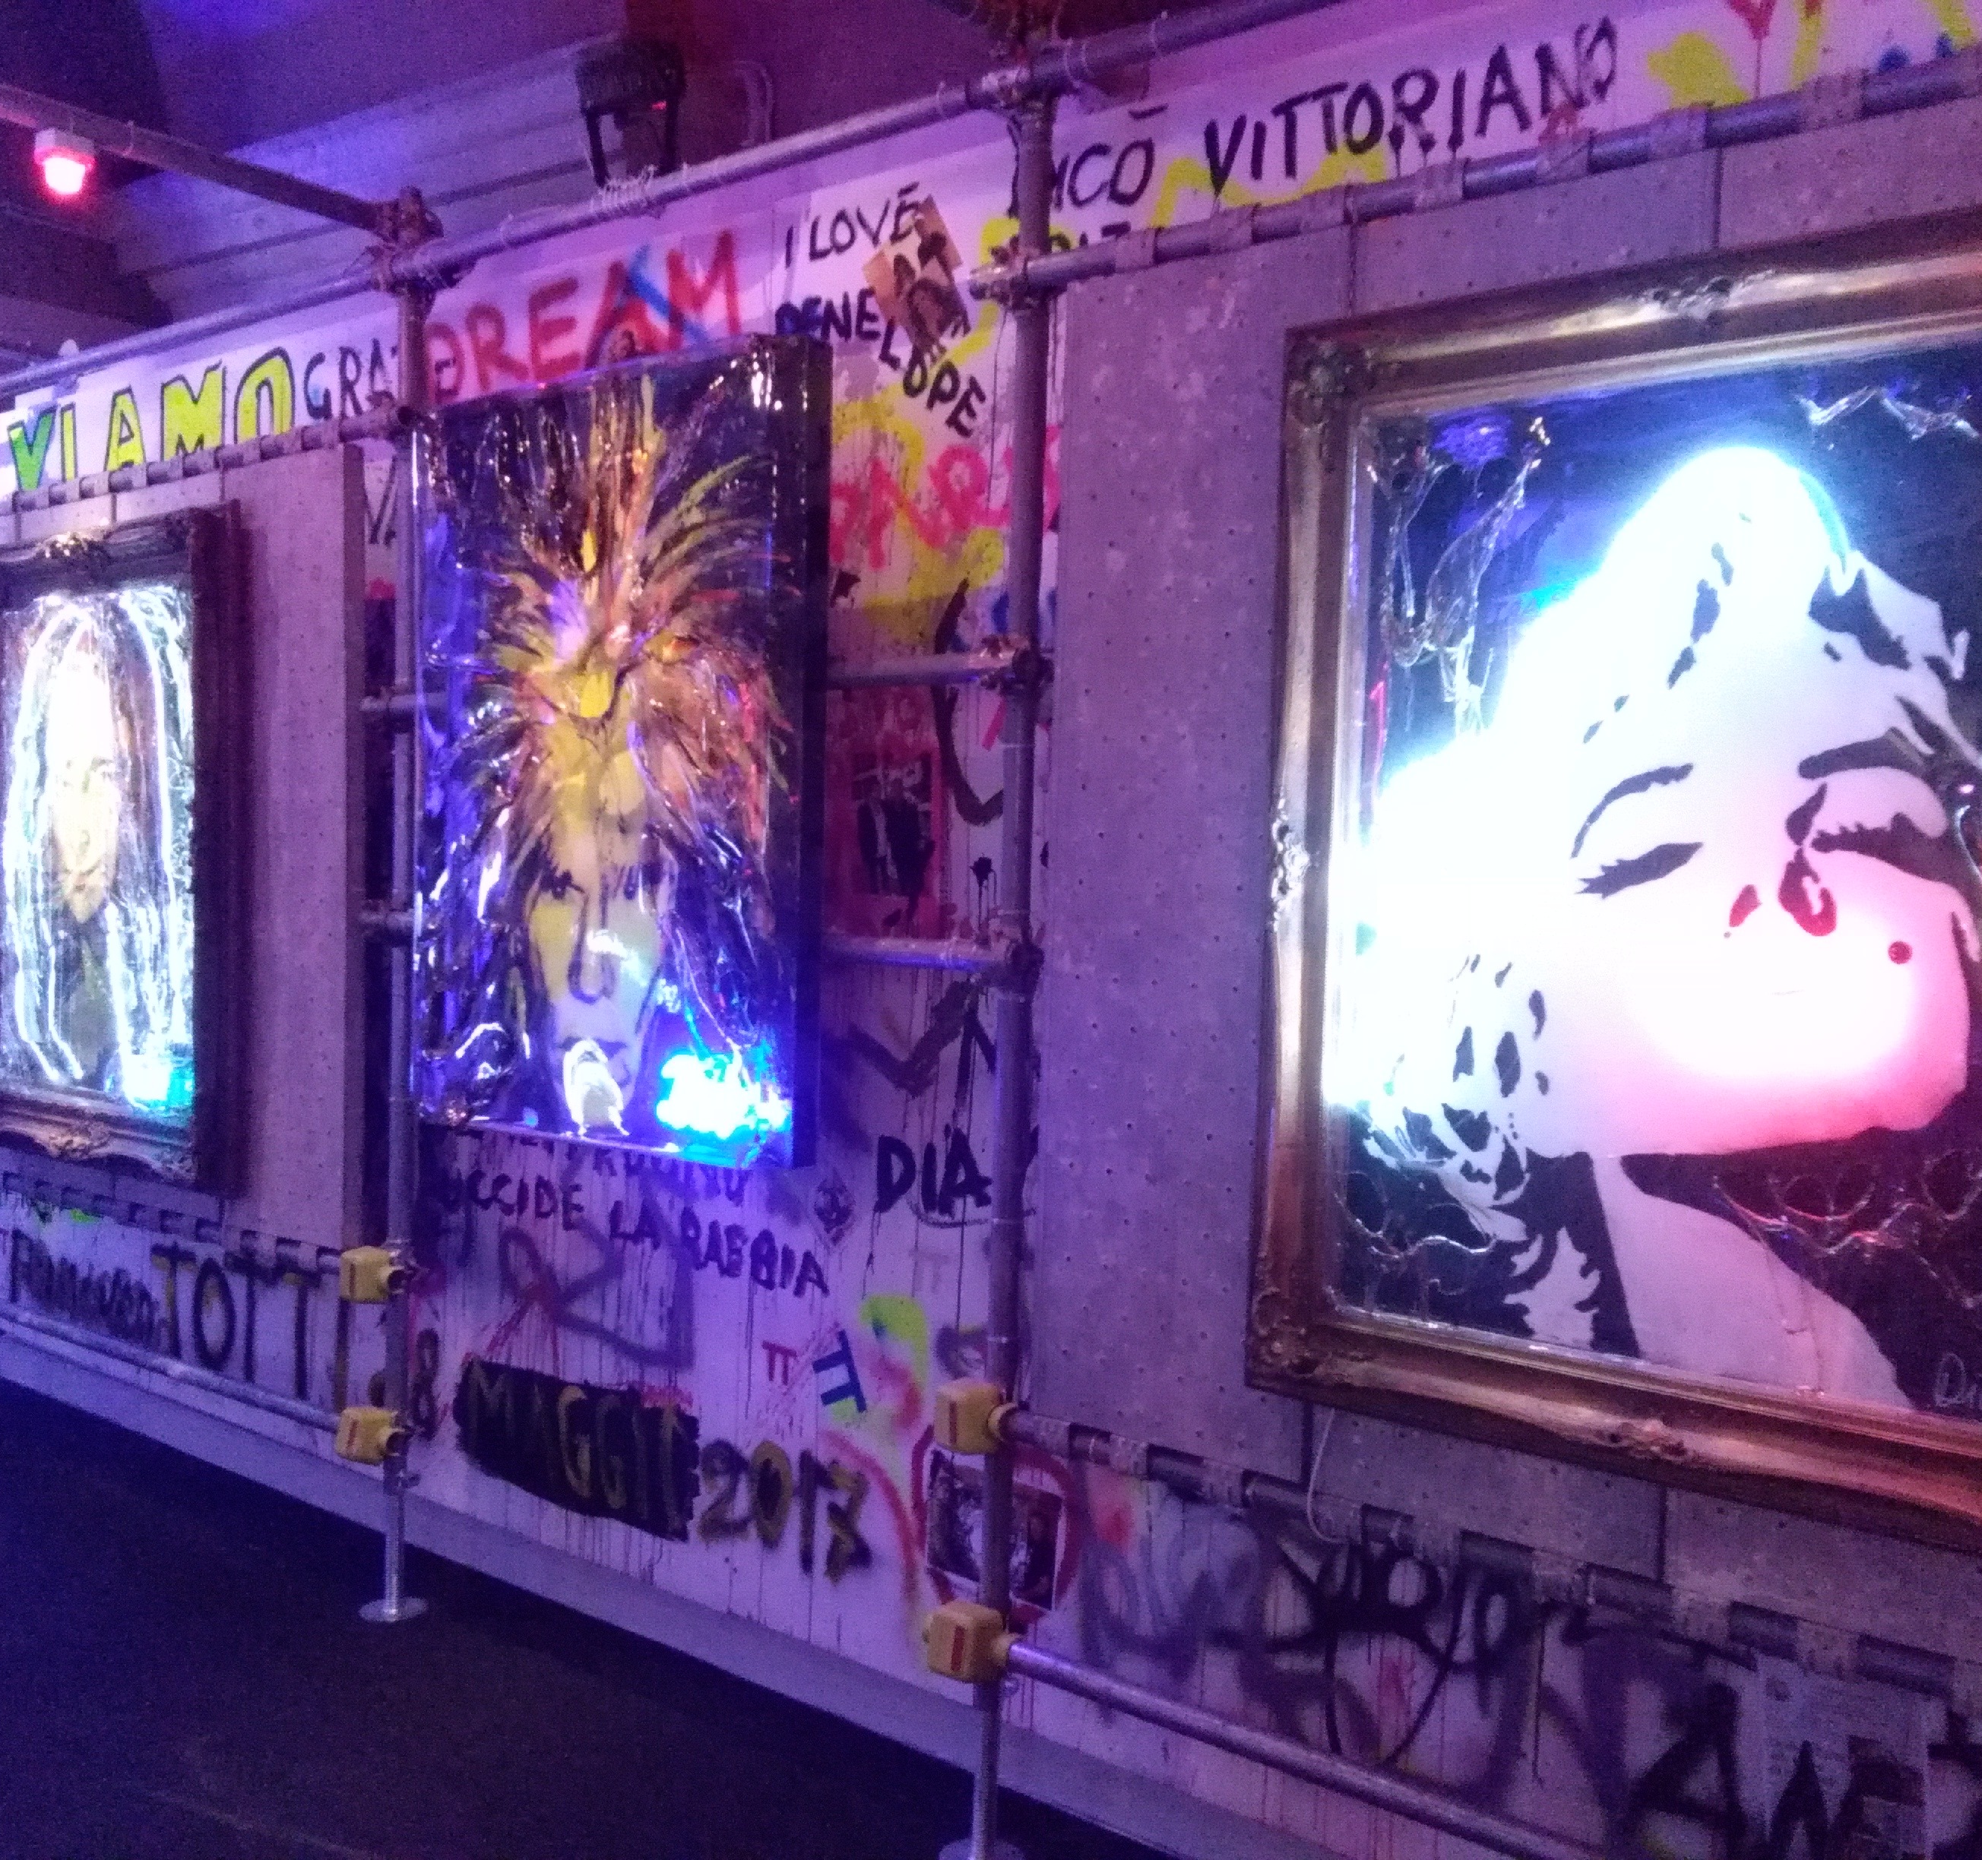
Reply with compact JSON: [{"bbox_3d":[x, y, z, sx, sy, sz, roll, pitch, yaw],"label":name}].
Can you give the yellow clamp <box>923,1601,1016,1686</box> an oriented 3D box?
[{"bbox_3d":[-0.034,1.146,3.219,0.112,0.100,0.088,4,4,40],"label":"yellow clamp"}]

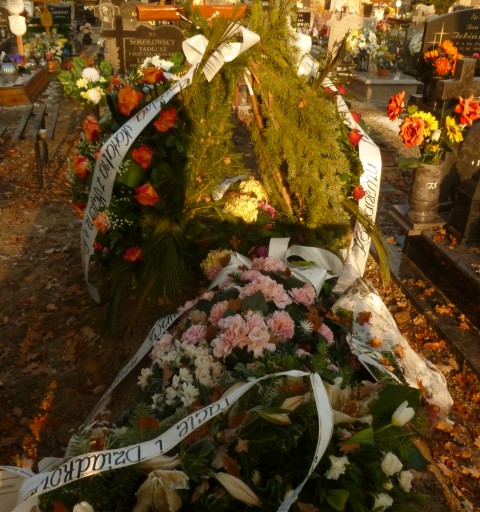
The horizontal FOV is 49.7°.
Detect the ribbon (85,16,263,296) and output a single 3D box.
[{"bbox_3d":[-0.306,-0.444,2.460,0.800,1.200,0.320,7,28,13],"label":"ribbon"}]

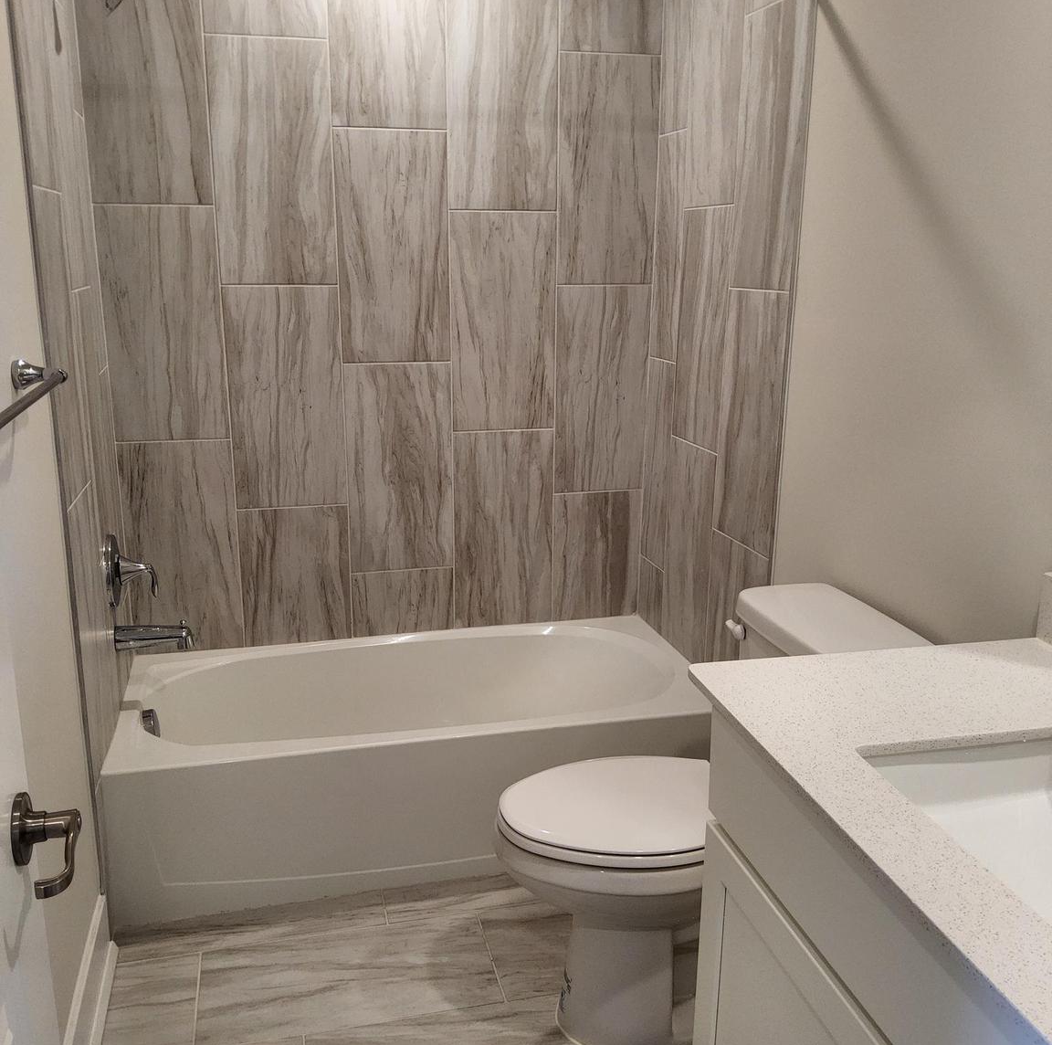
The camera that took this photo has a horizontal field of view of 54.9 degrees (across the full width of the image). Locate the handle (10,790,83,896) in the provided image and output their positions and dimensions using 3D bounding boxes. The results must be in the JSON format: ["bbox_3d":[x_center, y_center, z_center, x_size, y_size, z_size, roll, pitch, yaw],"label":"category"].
[{"bbox_3d":[-0.430,0.289,0.900,0.058,0.073,0.142,-3,15,-14],"label":"handle"}]

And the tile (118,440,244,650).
[{"bbox_3d":[-0.955,0.071,2.823,0.295,0.601,0.010,-3,15,-13],"label":"tile"}]

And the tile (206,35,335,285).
[{"bbox_3d":[-0.654,-0.928,2.634,0.304,0.606,0.010,-3,15,-13],"label":"tile"}]

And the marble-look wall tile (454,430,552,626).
[{"bbox_3d":[-0.067,0.021,3.050,0.305,0.602,0.010,-3,15,-13],"label":"marble-look wall tile"}]

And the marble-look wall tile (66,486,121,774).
[{"bbox_3d":[-0.950,0.237,2.218,0.010,0.607,0.303,-3,15,-15],"label":"marble-look wall tile"}]

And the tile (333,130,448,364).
[{"bbox_3d":[-0.361,-0.746,2.773,0.303,0.612,0.010,-3,15,-13],"label":"tile"}]

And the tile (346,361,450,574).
[{"bbox_3d":[-0.361,-0.153,2.902,0.303,0.605,0.010,-3,15,-14],"label":"tile"}]

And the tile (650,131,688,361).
[{"bbox_3d":[0.402,-0.766,2.853,0.010,0.611,0.181,-4,15,-15],"label":"tile"}]

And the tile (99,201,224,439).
[{"bbox_3d":[-0.951,-0.515,2.670,0.295,0.606,0.010,-3,15,-13],"label":"tile"}]

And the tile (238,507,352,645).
[{"bbox_3d":[-0.666,0.154,2.933,0.305,0.404,0.010,-3,15,-13],"label":"tile"}]

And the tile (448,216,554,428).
[{"bbox_3d":[-0.063,-0.564,2.872,0.303,0.605,0.010,-3,15,-14],"label":"tile"}]

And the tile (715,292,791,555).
[{"bbox_3d":[0.538,-0.241,2.427,0.010,0.606,0.283,-4,15,-15],"label":"tile"}]

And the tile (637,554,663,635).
[{"bbox_3d":[0.396,0.220,3.109,0.010,0.194,0.181,-4,15,-15],"label":"tile"}]

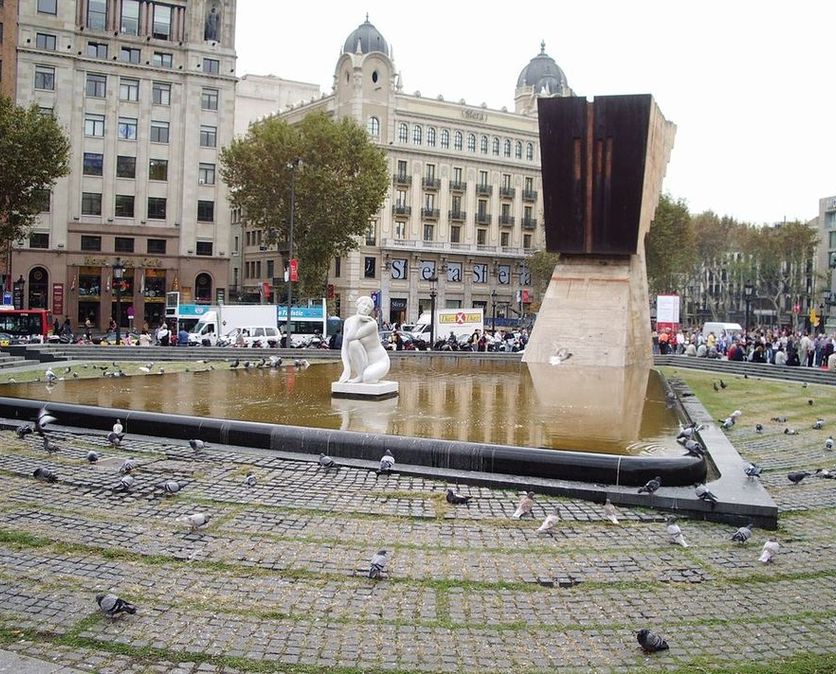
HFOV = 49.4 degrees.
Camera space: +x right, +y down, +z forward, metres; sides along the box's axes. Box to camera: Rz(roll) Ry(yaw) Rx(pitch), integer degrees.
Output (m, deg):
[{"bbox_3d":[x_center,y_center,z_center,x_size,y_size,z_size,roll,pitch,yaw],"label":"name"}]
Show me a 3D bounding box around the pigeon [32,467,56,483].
[{"bbox_3d":[-4.932,1.834,12.014,0.300,0.190,0.130,2,2,-5],"label":"pigeon"}]

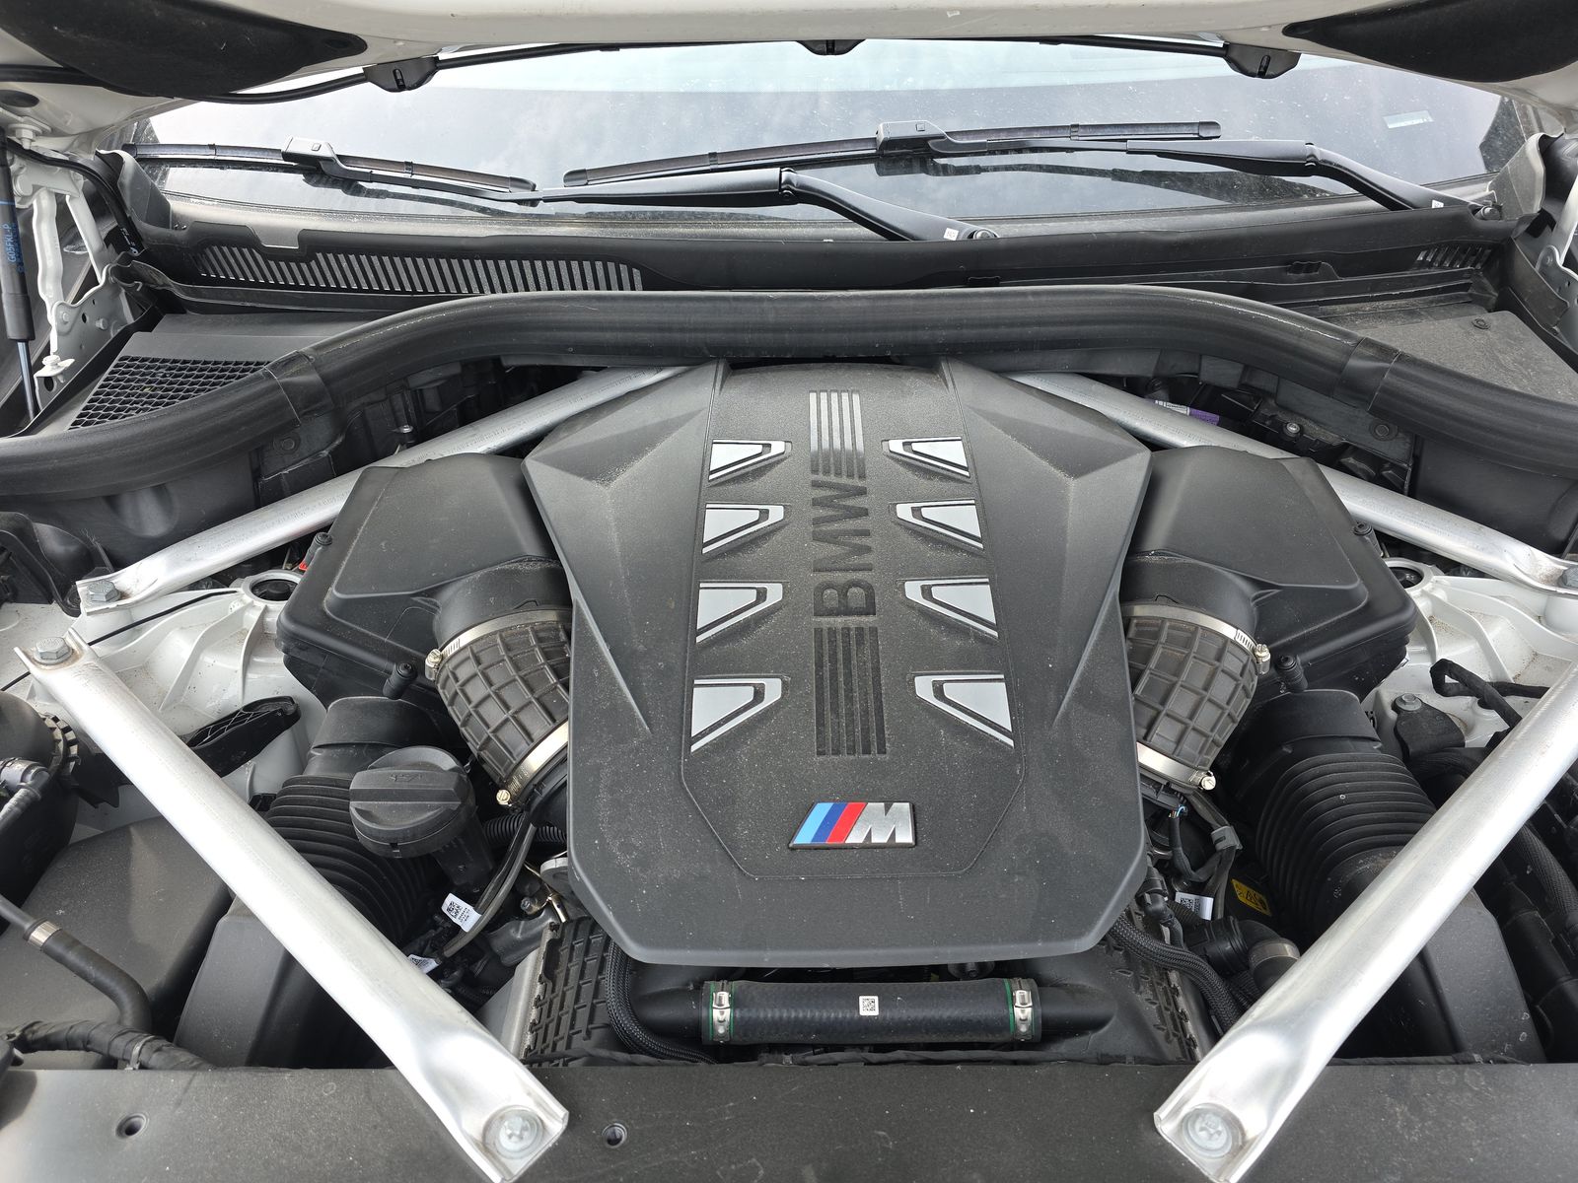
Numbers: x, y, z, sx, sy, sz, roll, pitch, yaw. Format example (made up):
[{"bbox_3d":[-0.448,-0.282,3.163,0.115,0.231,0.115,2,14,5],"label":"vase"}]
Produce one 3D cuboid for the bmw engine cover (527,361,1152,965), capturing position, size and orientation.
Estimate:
[{"bbox_3d":[0.042,0.013,0.789,0.515,0.110,0.520,0,46,0],"label":"bmw engine cover"}]

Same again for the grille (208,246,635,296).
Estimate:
[{"bbox_3d":[-0.356,-0.307,1.005,0.445,0.042,0.030,5,3,8],"label":"grille"}]

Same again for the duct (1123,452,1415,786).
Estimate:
[{"bbox_3d":[0.367,0.030,0.860,0.245,0.200,0.280,0,39,0],"label":"duct"}]

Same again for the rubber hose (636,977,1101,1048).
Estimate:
[{"bbox_3d":[0.052,0.257,0.640,0.287,0.039,0.039,0,33,0],"label":"rubber hose"}]

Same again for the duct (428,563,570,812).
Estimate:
[{"bbox_3d":[-0.203,0.070,0.775,0.110,0.110,0.165,-20,62,-27],"label":"duct"}]

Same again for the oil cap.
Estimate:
[{"bbox_3d":[-0.242,0.146,0.690,0.077,0.090,0.077,-9,38,7],"label":"oil cap"}]

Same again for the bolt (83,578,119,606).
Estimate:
[{"bbox_3d":[-0.517,0.001,0.790,0.025,0.013,0.025,0,33,0],"label":"bolt"}]

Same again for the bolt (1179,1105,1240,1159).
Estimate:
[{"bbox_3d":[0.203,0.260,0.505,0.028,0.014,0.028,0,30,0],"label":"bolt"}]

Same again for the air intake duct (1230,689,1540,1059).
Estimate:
[{"bbox_3d":[0.400,0.218,0.750,0.165,0.180,0.260,0,39,0],"label":"air intake duct"}]

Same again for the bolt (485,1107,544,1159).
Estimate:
[{"bbox_3d":[-0.152,0.299,0.580,0.031,0.012,0.031,0,35,0],"label":"bolt"}]

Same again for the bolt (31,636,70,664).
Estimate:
[{"bbox_3d":[-0.574,0.046,0.815,0.026,0.012,0.026,0,39,0],"label":"bolt"}]

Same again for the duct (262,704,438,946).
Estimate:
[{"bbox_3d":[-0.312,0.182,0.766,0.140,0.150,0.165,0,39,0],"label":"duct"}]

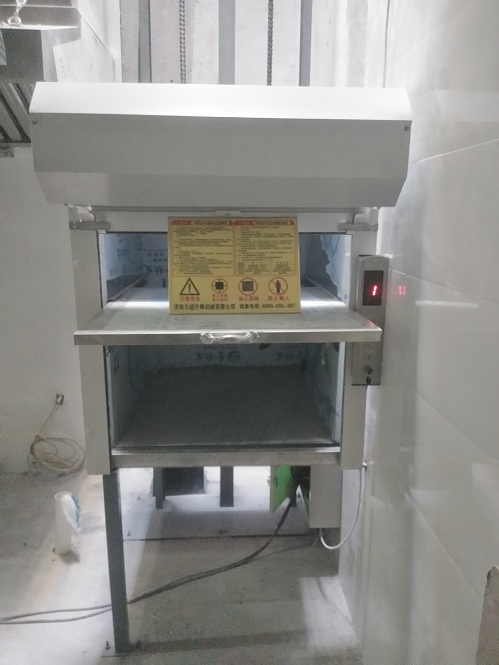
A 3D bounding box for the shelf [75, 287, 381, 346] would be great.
[{"bbox_3d":[-0.070,-0.084,1.761,0.807,0.037,0.870,0,13,-2],"label":"shelf"}]

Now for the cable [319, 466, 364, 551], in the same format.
[{"bbox_3d":[0.348,0.671,1.896,0.165,0.336,0.121,0,13,-2],"label":"cable"}]

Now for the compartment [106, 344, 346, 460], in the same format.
[{"bbox_3d":[-0.089,0.078,2.174,0.791,0.463,0.980,0,13,-2],"label":"compartment"}]

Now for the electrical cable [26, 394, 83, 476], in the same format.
[{"bbox_3d":[-1.208,0.650,3.146,0.335,0.522,0.113,0,13,-2],"label":"electrical cable"}]

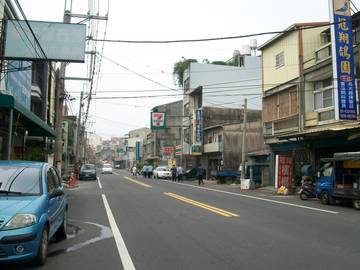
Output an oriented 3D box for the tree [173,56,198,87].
[{"bbox_3d":[0.731,-8.374,47.000,2.800,3.700,2.900,2,-5,-14],"label":"tree"}]

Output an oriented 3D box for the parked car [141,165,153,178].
[{"bbox_3d":[-4.527,4.978,47.316,1.700,1.500,4.300,1,-5,-14],"label":"parked car"}]

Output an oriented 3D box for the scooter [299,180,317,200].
[{"bbox_3d":[5.975,2.359,15.962,1.750,1.120,0.700,2,-5,-16],"label":"scooter"}]

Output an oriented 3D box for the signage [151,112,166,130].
[{"bbox_3d":[-2.405,-1.546,40.500,1.600,1.850,0.350,1,-5,-14],"label":"signage"}]

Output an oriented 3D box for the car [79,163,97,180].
[{"bbox_3d":[-9.671,4.025,37.163,1.750,1.600,4.400,1,-5,-14],"label":"car"}]

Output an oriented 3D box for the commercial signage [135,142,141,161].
[{"bbox_3d":[-9.389,3.620,80.000,0.980,4.300,0.250,2,-5,-14],"label":"commercial signage"}]

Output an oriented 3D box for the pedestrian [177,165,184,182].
[{"bbox_3d":[0.029,3.721,34.000,0.520,1.680,0.360,-2,-6,30],"label":"pedestrian"}]

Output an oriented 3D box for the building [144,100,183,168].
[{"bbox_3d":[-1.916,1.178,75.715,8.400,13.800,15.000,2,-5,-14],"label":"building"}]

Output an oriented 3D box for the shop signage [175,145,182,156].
[{"bbox_3d":[-0.092,2.144,46.500,0.300,1.500,2.400,3,-6,-26],"label":"shop signage"}]

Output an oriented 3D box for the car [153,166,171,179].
[{"bbox_3d":[-2.197,4.454,42.000,1.720,1.430,4.450,2,-5,-14],"label":"car"}]

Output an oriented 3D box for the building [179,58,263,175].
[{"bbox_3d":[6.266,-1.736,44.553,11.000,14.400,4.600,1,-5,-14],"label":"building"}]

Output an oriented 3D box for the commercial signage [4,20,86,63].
[{"bbox_3d":[-5.427,-3.781,14.300,3.200,1.520,0.300,1,-5,-10],"label":"commercial signage"}]

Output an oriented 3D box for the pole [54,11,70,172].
[{"bbox_3d":[-6.458,-1.902,19.262,0.350,10.200,0.350,2,-5,-13],"label":"pole"}]

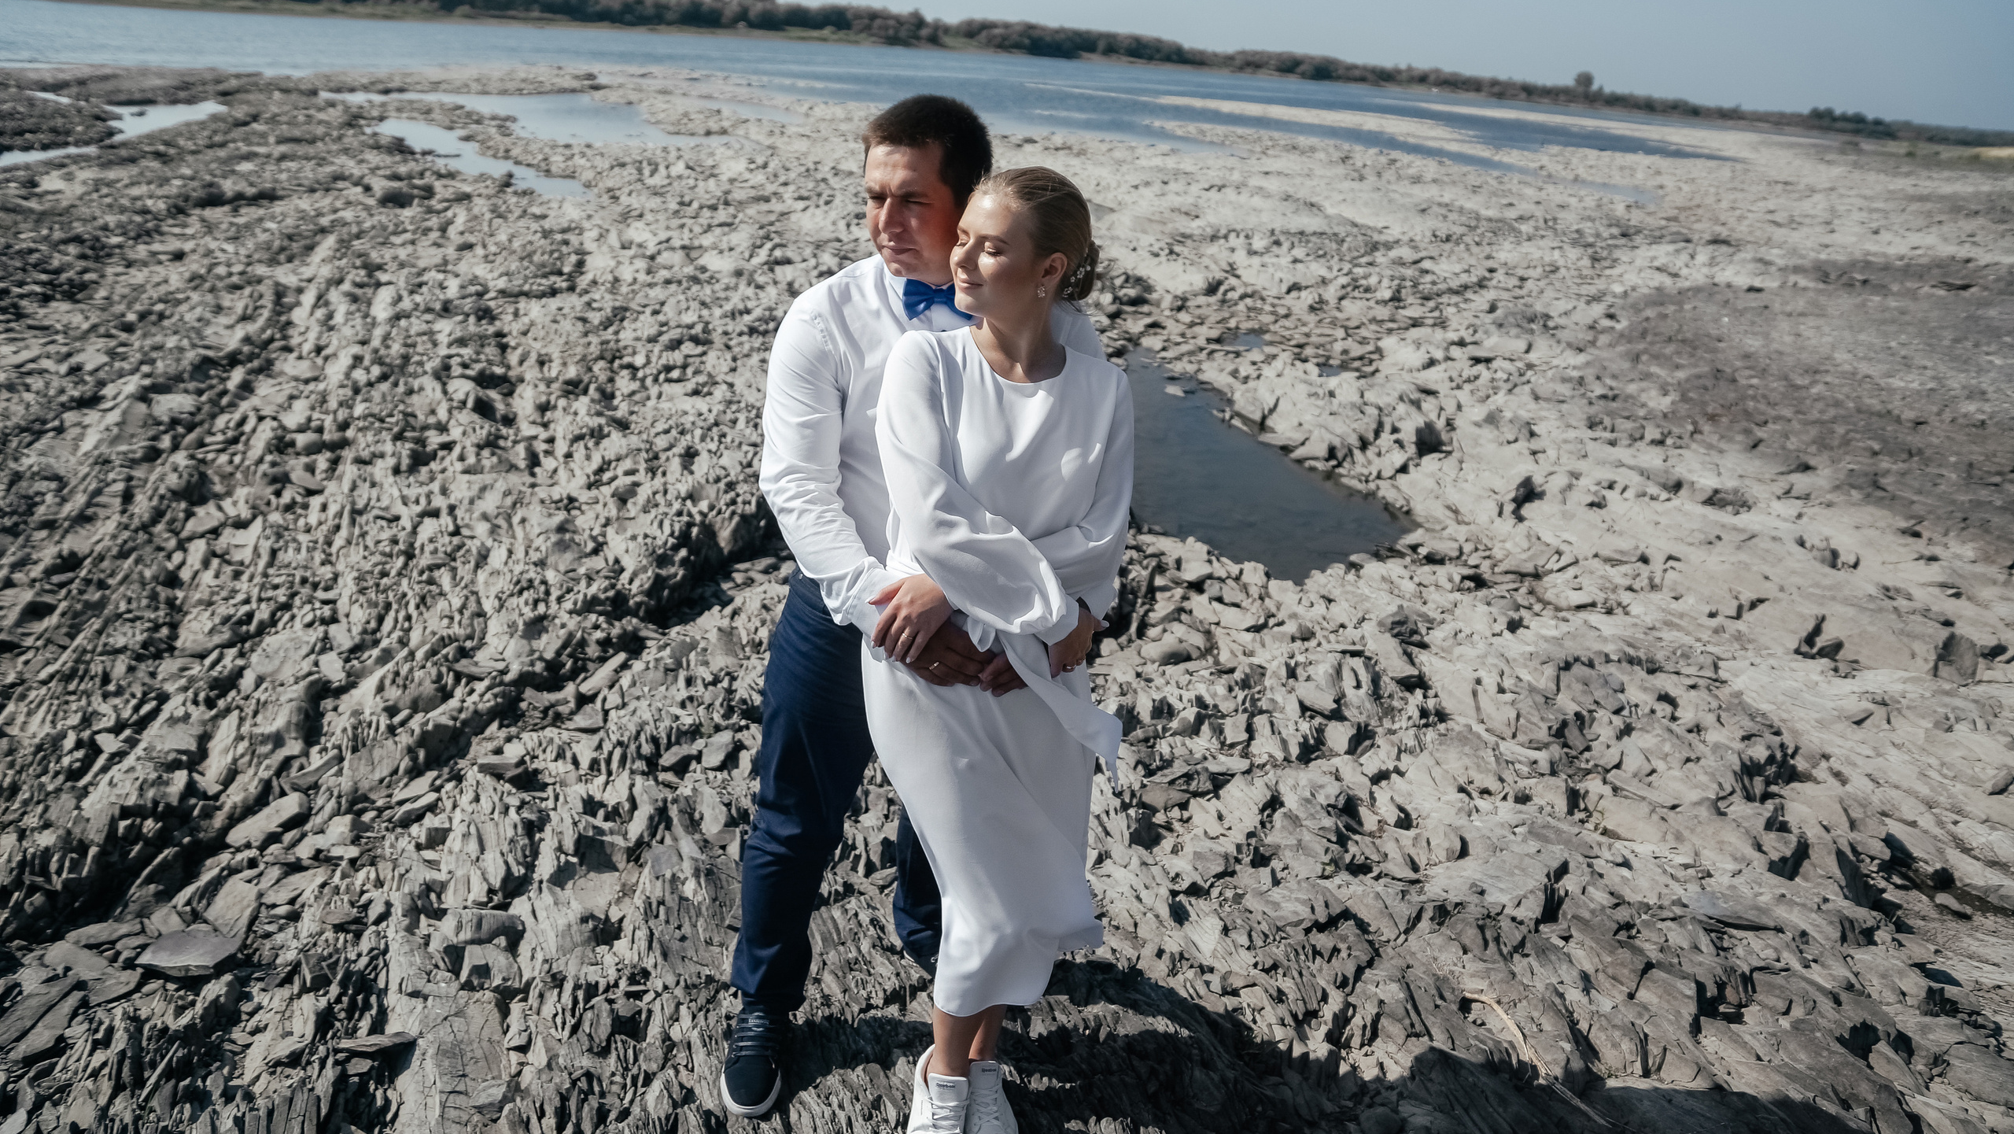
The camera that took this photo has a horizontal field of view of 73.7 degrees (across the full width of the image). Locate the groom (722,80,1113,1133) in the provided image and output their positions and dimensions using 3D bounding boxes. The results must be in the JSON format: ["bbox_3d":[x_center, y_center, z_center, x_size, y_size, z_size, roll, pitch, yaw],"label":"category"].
[{"bbox_3d":[-0.158,0.124,2.355,0.600,1.780,0.520,2,21,-7],"label":"groom"}]

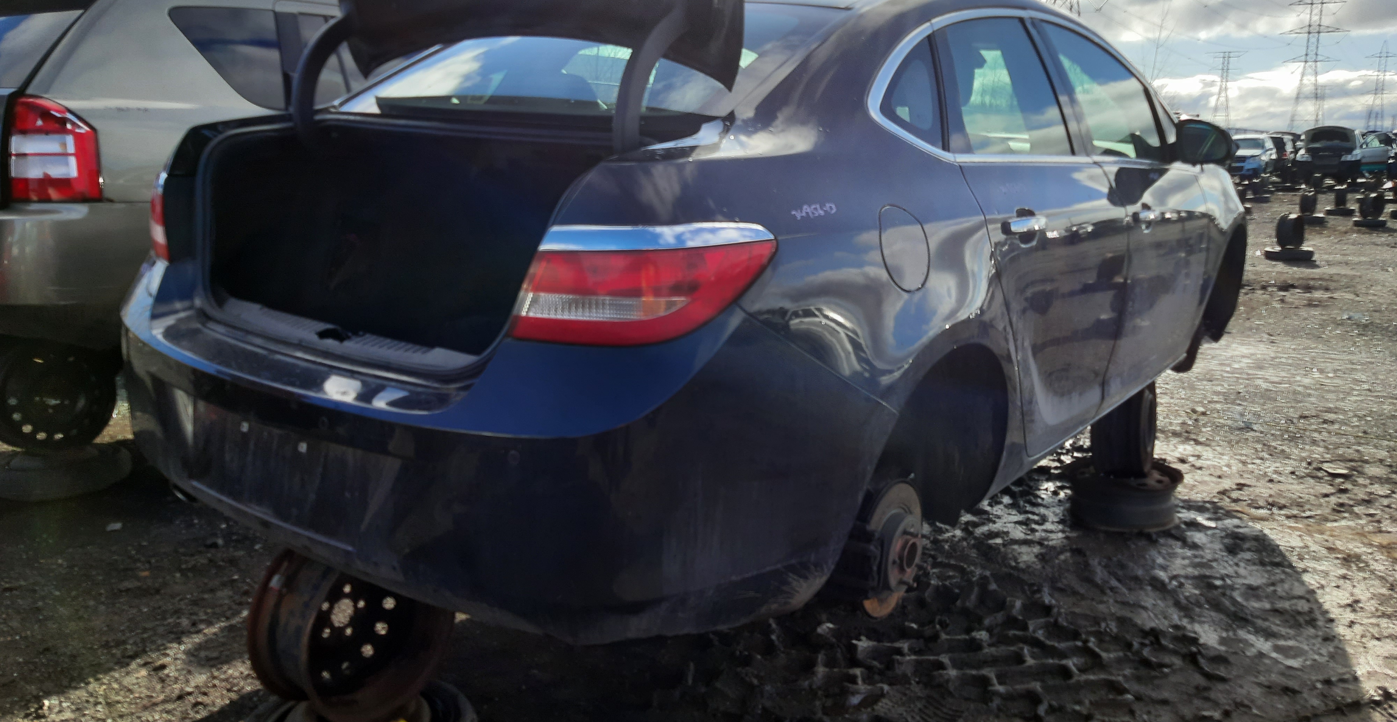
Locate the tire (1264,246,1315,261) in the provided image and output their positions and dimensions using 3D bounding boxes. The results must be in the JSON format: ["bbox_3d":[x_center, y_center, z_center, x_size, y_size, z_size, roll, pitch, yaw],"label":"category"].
[{"bbox_3d":[8.150,-1.487,14.490,0.605,0.155,0.605,0,11,0],"label":"tire"}]

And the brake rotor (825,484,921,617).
[{"bbox_3d":[0.428,0.430,2.362,0.150,0.295,0.310,12,19,35],"label":"brake rotor"}]

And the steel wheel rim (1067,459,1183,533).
[{"bbox_3d":[1.757,0.550,4.338,0.430,0.178,0.430,0,11,0],"label":"steel wheel rim"}]

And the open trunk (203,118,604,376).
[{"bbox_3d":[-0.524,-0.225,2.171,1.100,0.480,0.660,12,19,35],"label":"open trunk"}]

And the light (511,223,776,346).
[{"bbox_3d":[-0.084,-0.119,1.631,0.340,0.195,0.300,12,19,35],"label":"light"}]

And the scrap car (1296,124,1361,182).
[{"bbox_3d":[21.839,-7.221,36.168,1.820,1.650,4.600,8,14,33],"label":"scrap car"}]

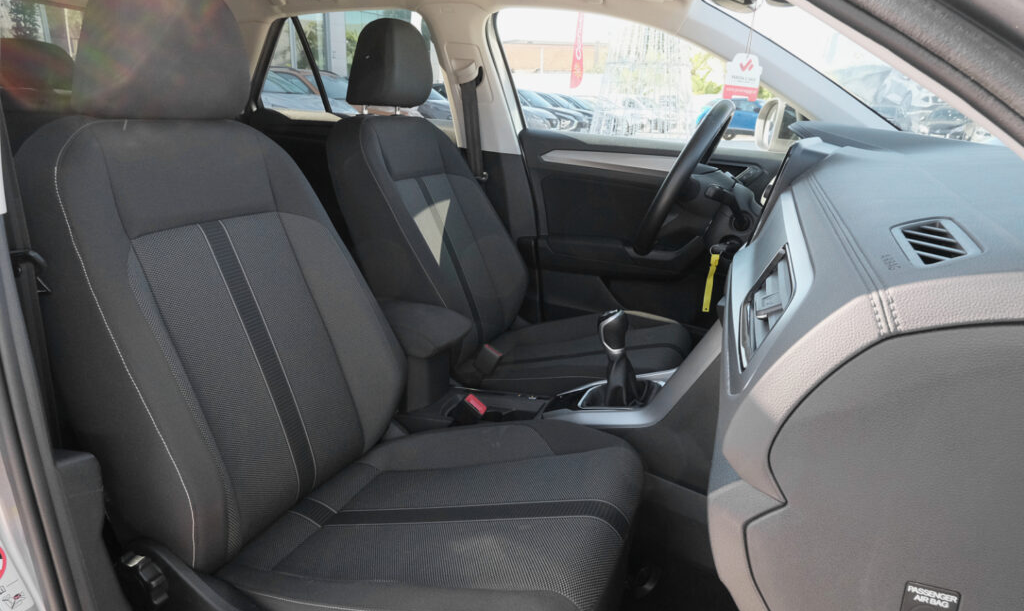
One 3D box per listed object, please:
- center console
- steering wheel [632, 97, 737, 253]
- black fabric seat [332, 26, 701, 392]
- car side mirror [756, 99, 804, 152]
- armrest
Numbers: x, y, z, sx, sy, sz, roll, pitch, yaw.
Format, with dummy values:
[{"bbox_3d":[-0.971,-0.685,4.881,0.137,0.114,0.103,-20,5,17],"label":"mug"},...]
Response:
[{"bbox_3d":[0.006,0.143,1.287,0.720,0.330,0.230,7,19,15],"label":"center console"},{"bbox_3d":[0.383,-0.268,1.437,0.090,0.370,0.370,29,23,7],"label":"steering wheel"},{"bbox_3d":[0.027,-0.172,1.578,0.850,0.950,0.520,7,19,15],"label":"black fabric seat"},{"bbox_3d":[0.752,-0.499,1.837,0.130,0.150,0.220,4,18,4],"label":"car side mirror"},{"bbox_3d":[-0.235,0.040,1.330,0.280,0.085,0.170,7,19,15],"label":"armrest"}]

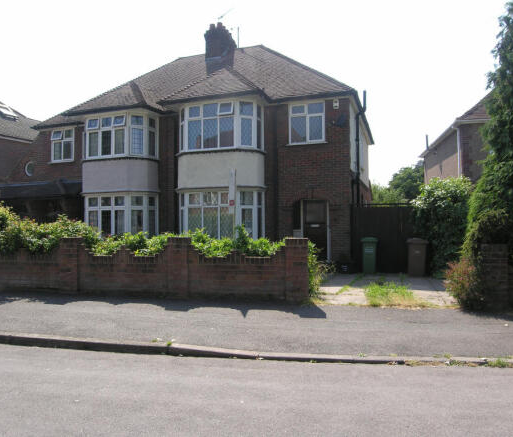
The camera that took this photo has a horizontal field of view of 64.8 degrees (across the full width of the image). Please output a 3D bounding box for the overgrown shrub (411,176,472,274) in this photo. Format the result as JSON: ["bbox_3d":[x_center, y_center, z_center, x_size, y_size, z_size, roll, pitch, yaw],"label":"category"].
[{"bbox_3d":[5.201,0.196,11.300,1.600,2.680,1.550,-1,-2,20],"label":"overgrown shrub"}]

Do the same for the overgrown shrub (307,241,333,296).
[{"bbox_3d":[0.967,0.775,6.200,0.420,0.860,0.500,-1,-2,20],"label":"overgrown shrub"}]

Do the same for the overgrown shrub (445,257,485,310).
[{"bbox_3d":[2.767,0.867,5.350,0.480,0.700,0.460,-1,-2,20],"label":"overgrown shrub"}]

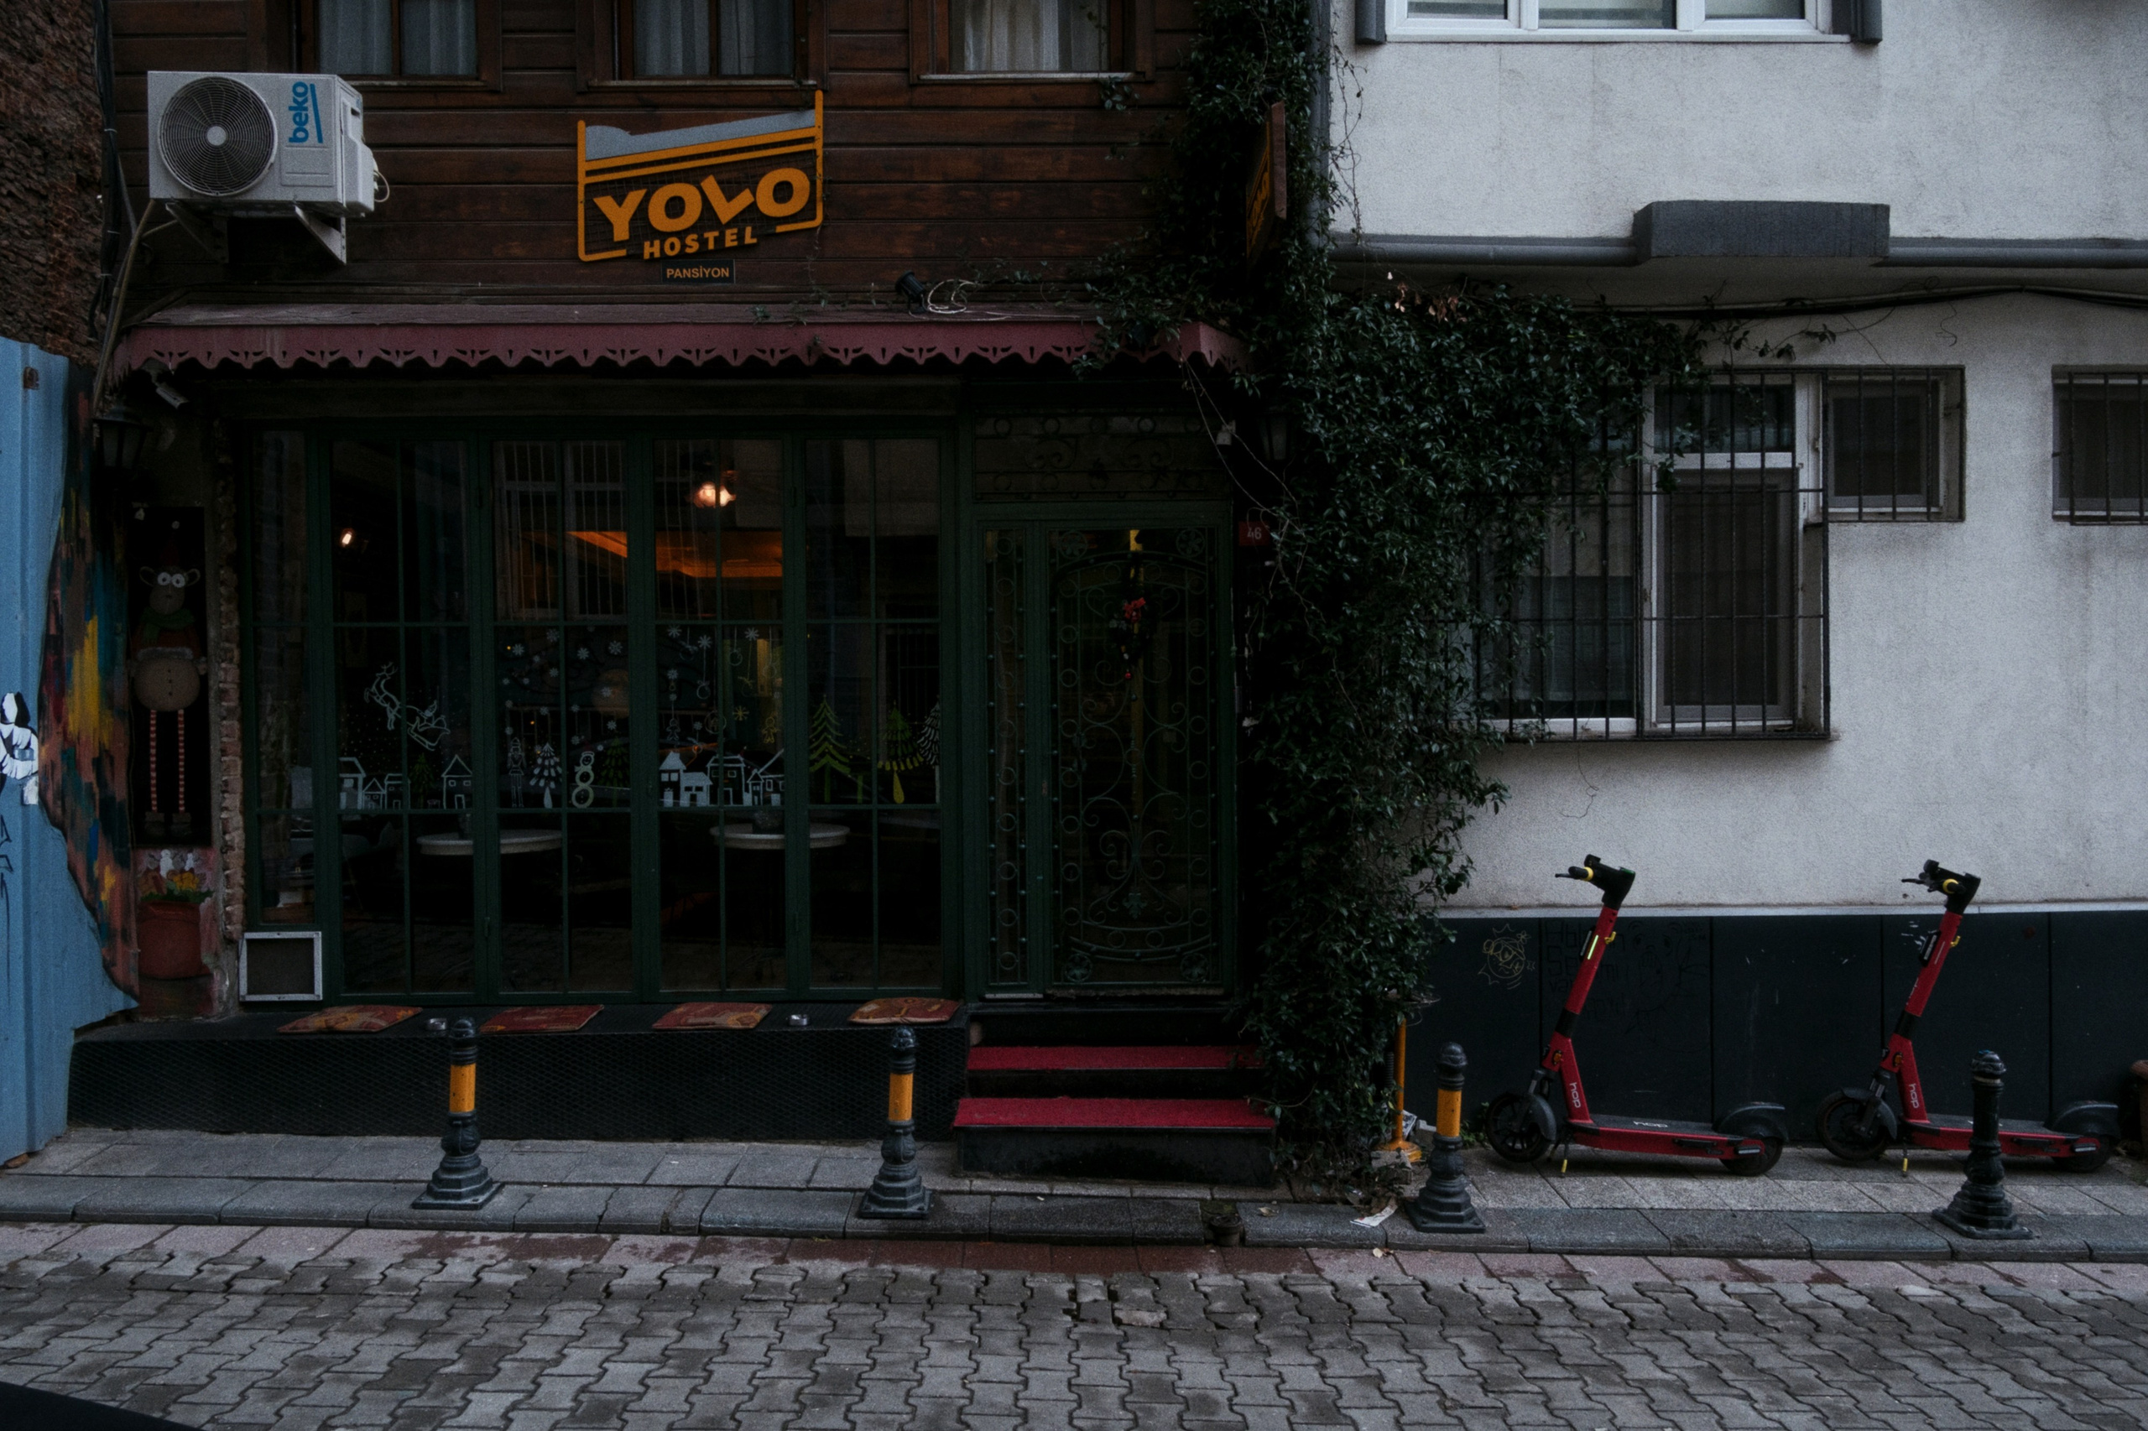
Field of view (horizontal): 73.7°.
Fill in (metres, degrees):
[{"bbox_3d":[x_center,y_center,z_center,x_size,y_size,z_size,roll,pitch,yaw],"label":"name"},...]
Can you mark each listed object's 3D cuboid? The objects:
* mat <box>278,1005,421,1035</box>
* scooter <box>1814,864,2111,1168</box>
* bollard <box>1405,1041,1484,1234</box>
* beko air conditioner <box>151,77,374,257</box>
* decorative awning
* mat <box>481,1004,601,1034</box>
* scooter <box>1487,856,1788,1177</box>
[{"bbox_3d":[-2.959,1.259,5.875,0.419,0.035,0.424,0,1,-1],"label":"mat"},{"bbox_3d":[3.599,1.209,5.758,1.230,1.256,0.492,0,1,-2],"label":"scooter"},{"bbox_3d":[1.338,1.504,5.174,0.235,0.645,0.235,0,1,-2],"label":"bollard"},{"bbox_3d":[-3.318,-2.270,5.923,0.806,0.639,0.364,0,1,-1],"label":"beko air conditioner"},{"bbox_3d":[-1.674,-1.597,6.024,4.871,0.381,0.423,0,1,-1],"label":"decorative awning"},{"bbox_3d":[-2.166,1.254,5.874,0.389,0.035,0.414,0,1,-1],"label":"mat"},{"bbox_3d":[2.283,1.222,5.793,1.183,1.230,0.520,2,1,4],"label":"scooter"}]

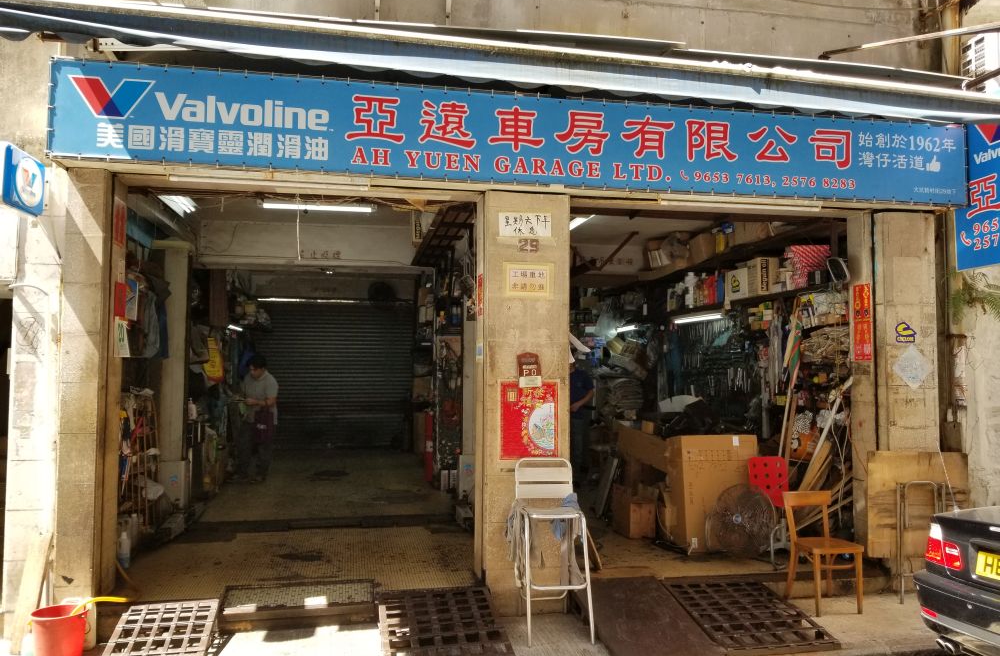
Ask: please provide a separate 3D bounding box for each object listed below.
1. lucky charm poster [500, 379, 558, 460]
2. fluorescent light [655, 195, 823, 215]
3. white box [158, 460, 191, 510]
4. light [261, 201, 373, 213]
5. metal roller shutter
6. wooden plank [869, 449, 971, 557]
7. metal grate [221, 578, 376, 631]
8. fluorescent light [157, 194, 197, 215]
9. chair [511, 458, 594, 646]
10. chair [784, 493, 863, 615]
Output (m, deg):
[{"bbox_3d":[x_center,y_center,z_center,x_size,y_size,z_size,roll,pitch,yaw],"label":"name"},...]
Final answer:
[{"bbox_3d":[0.203,0.625,5.078,0.413,0.512,0.012,1,-3,-11],"label":"lucky charm poster"},{"bbox_3d":[1.687,-0.877,5.291,1.230,0.075,0.070,1,-3,-11],"label":"fluorescent light"},{"bbox_3d":[-3.169,1.506,7.319,0.239,0.470,0.300,1,-3,-11],"label":"white box"},{"bbox_3d":[-1.976,-1.321,8.130,1.220,0.090,0.090,1,-3,-11],"label":"light"},{"bbox_3d":[-2.682,0.772,12.220,2.568,2.408,0.100,1,-3,-11],"label":"metal roller shutter"},{"bbox_3d":[2.995,1.273,5.388,0.740,0.750,0.040,0,-3,-4],"label":"wooden plank"},{"bbox_3d":[-1.262,1.755,4.779,0.940,0.200,0.330,1,-3,-11],"label":"metal grate"},{"bbox_3d":[-3.147,-1.242,7.354,0.220,0.120,1.220,1,-3,-11],"label":"fluorescent light"},{"bbox_3d":[0.313,1.340,4.627,0.410,1.020,0.560,1,-3,-8],"label":"chair"},{"bbox_3d":[2.250,1.558,5.229,0.393,0.767,0.449,1,-3,-11],"label":"chair"}]

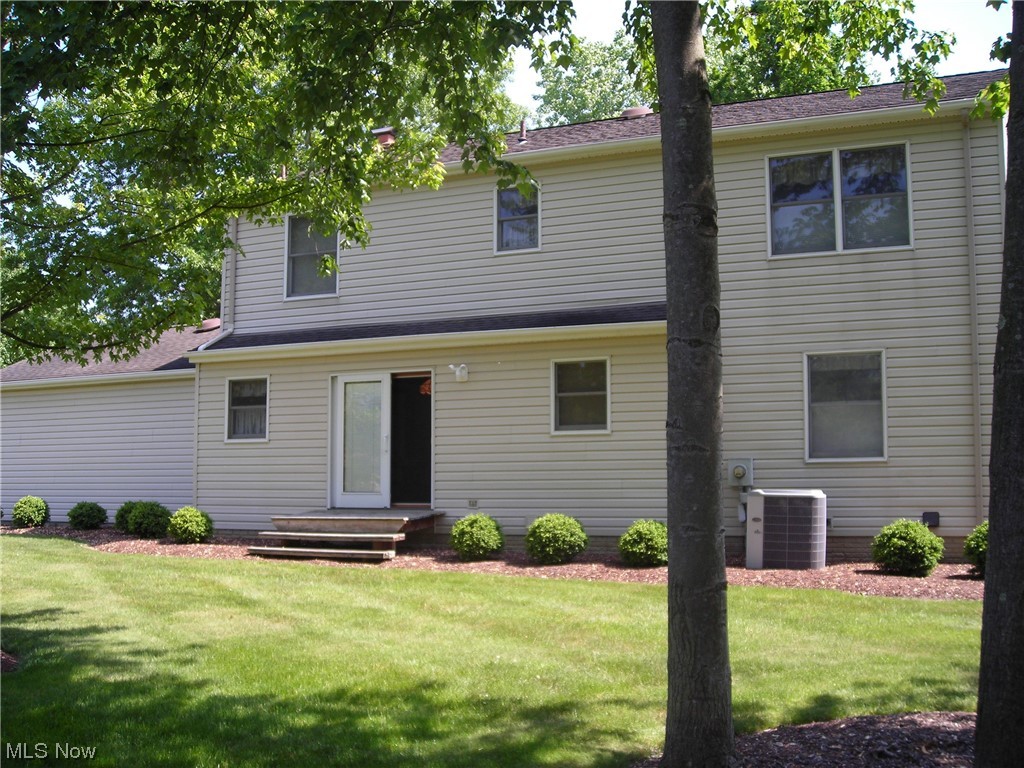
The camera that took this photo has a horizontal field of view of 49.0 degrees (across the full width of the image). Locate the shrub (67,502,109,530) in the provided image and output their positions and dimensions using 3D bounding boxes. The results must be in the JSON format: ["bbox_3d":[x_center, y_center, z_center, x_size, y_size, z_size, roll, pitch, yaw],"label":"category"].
[{"bbox_3d":[-7.747,2.419,20.561,0.732,0.521,0.732,-3,-6,25],"label":"shrub"}]

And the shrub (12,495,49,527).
[{"bbox_3d":[-9.197,2.436,21.472,0.688,0.630,0.688,-3,-6,25],"label":"shrub"}]

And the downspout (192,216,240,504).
[{"bbox_3d":[-4.810,-0.521,18.277,0.364,4.798,0.757,-2,-5,22],"label":"downspout"}]

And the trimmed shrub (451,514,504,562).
[{"bbox_3d":[-0.455,2.012,14.820,0.711,0.580,0.711,0,-5,0],"label":"trimmed shrub"}]

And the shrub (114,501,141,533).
[{"bbox_3d":[-6.659,2.342,19.830,0.720,0.556,0.720,-3,-6,25],"label":"shrub"}]

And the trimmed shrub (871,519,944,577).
[{"bbox_3d":[4.598,1.889,13.070,0.811,0.646,0.811,-2,-5,22],"label":"trimmed shrub"}]

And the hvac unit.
[{"bbox_3d":[3.487,1.825,14.209,0.899,0.957,0.899,-2,-5,22],"label":"hvac unit"}]

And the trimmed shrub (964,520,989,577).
[{"bbox_3d":[5.223,1.740,12.018,0.800,0.615,0.800,-3,-6,25],"label":"trimmed shrub"}]

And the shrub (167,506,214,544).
[{"bbox_3d":[-4.832,2.116,16.894,0.693,0.546,0.693,-2,-5,22],"label":"shrub"}]

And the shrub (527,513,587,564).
[{"bbox_3d":[0.563,1.953,14.212,0.796,0.645,0.796,0,-6,0],"label":"shrub"}]

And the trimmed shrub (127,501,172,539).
[{"bbox_3d":[-5.960,2.235,18.508,0.741,0.617,0.741,-3,-6,25],"label":"trimmed shrub"}]

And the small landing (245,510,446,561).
[{"bbox_3d":[-2.311,2.103,15.752,2.260,0.615,1.600,-3,-6,25],"label":"small landing"}]

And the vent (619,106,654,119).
[{"bbox_3d":[2.269,-4.903,20.322,0.600,0.210,0.600,-9,15,2],"label":"vent"}]

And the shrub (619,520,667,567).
[{"bbox_3d":[1.680,1.954,13.942,0.714,0.568,0.714,-2,-5,22],"label":"shrub"}]

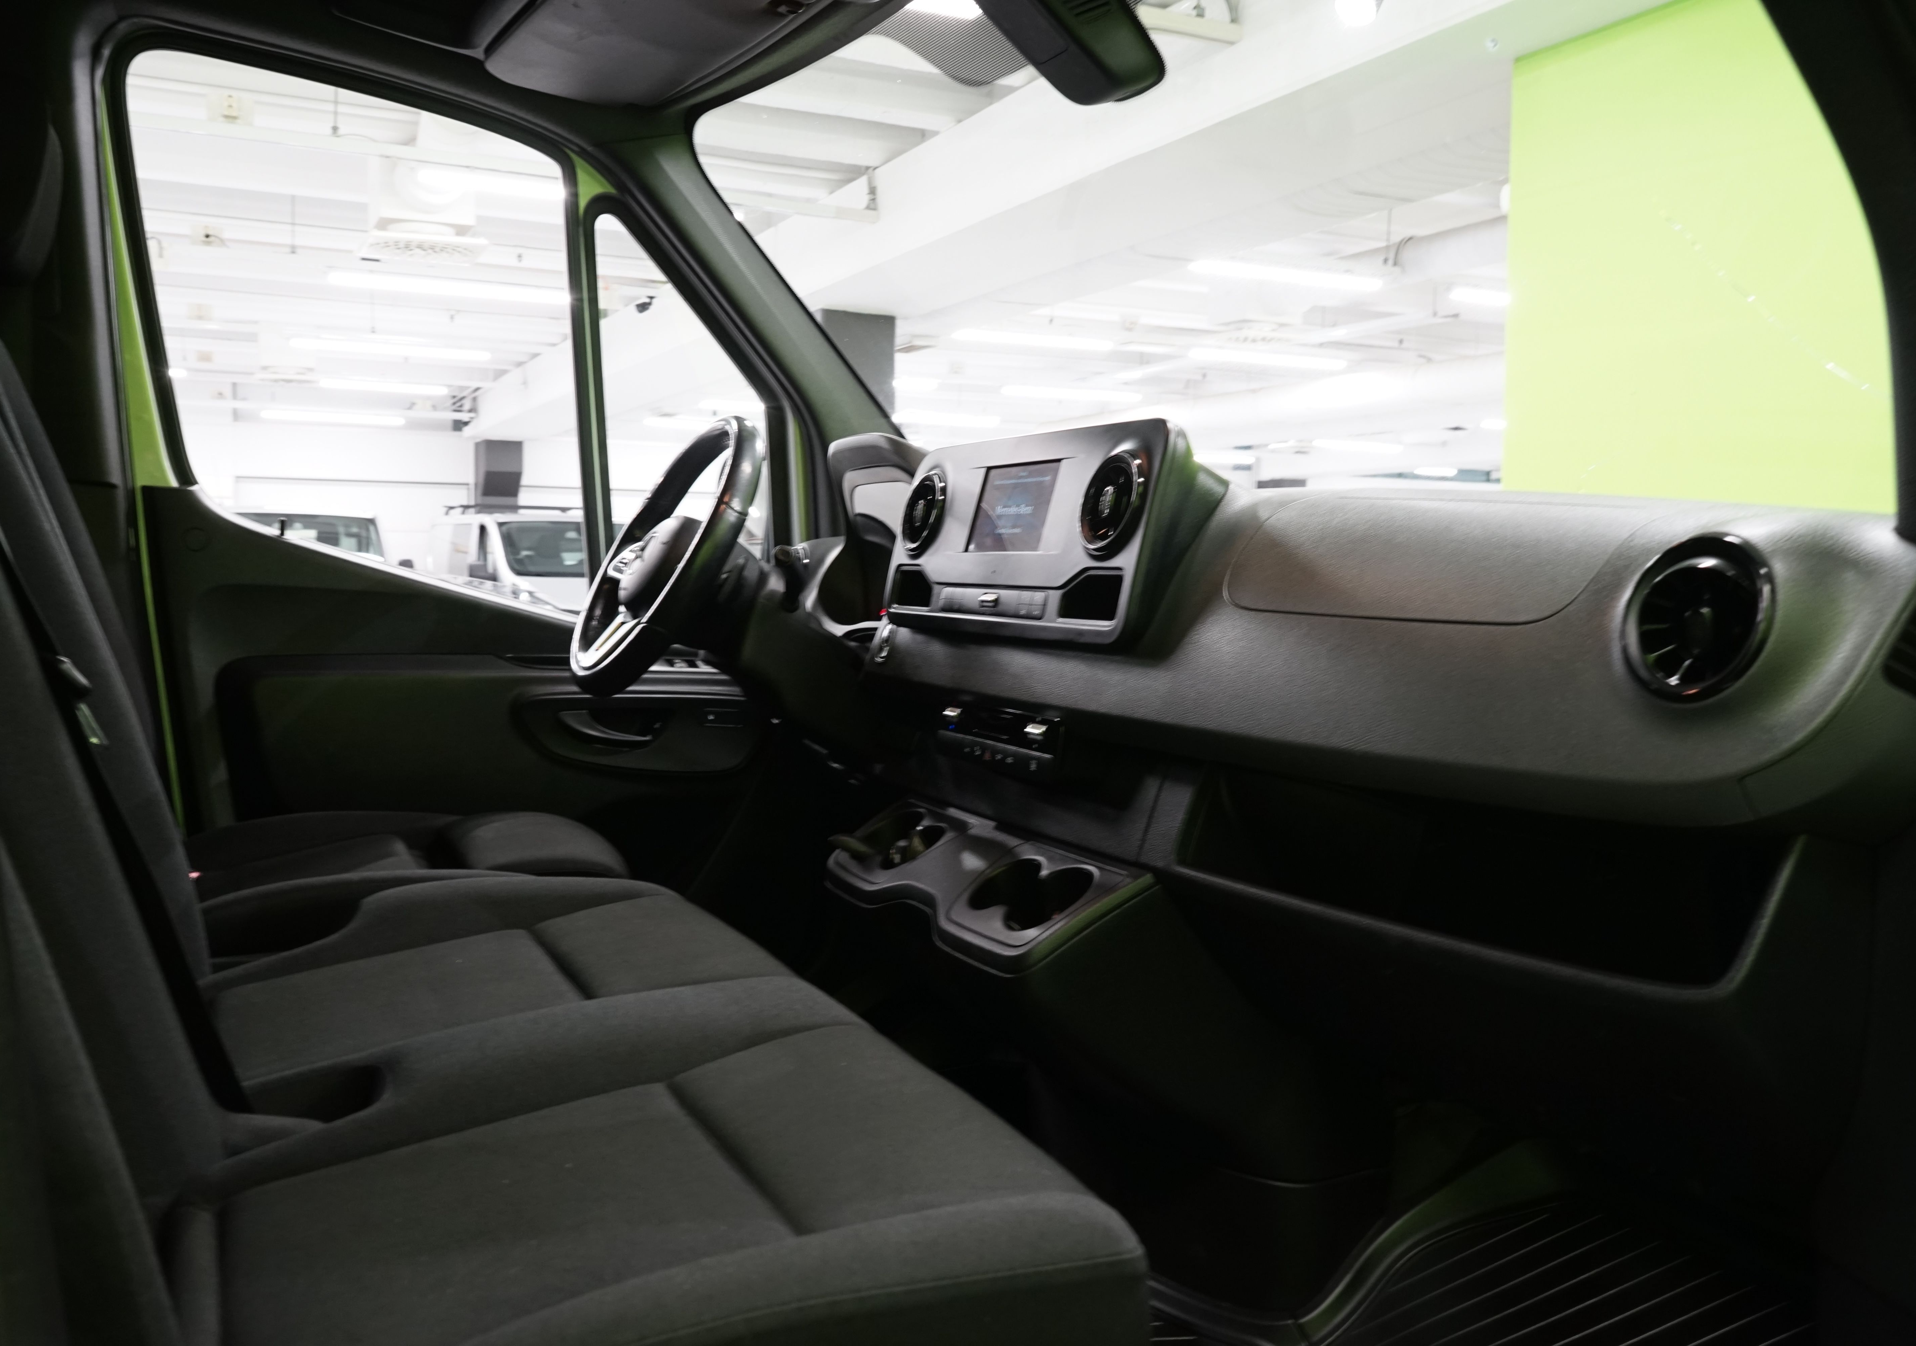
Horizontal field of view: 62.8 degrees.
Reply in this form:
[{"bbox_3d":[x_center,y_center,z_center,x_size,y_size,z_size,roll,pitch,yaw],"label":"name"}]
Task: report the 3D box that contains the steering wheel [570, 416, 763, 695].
[{"bbox_3d":[-0.348,-0.138,1.936,0.090,0.385,0.385,32,-11,-25],"label":"steering wheel"}]

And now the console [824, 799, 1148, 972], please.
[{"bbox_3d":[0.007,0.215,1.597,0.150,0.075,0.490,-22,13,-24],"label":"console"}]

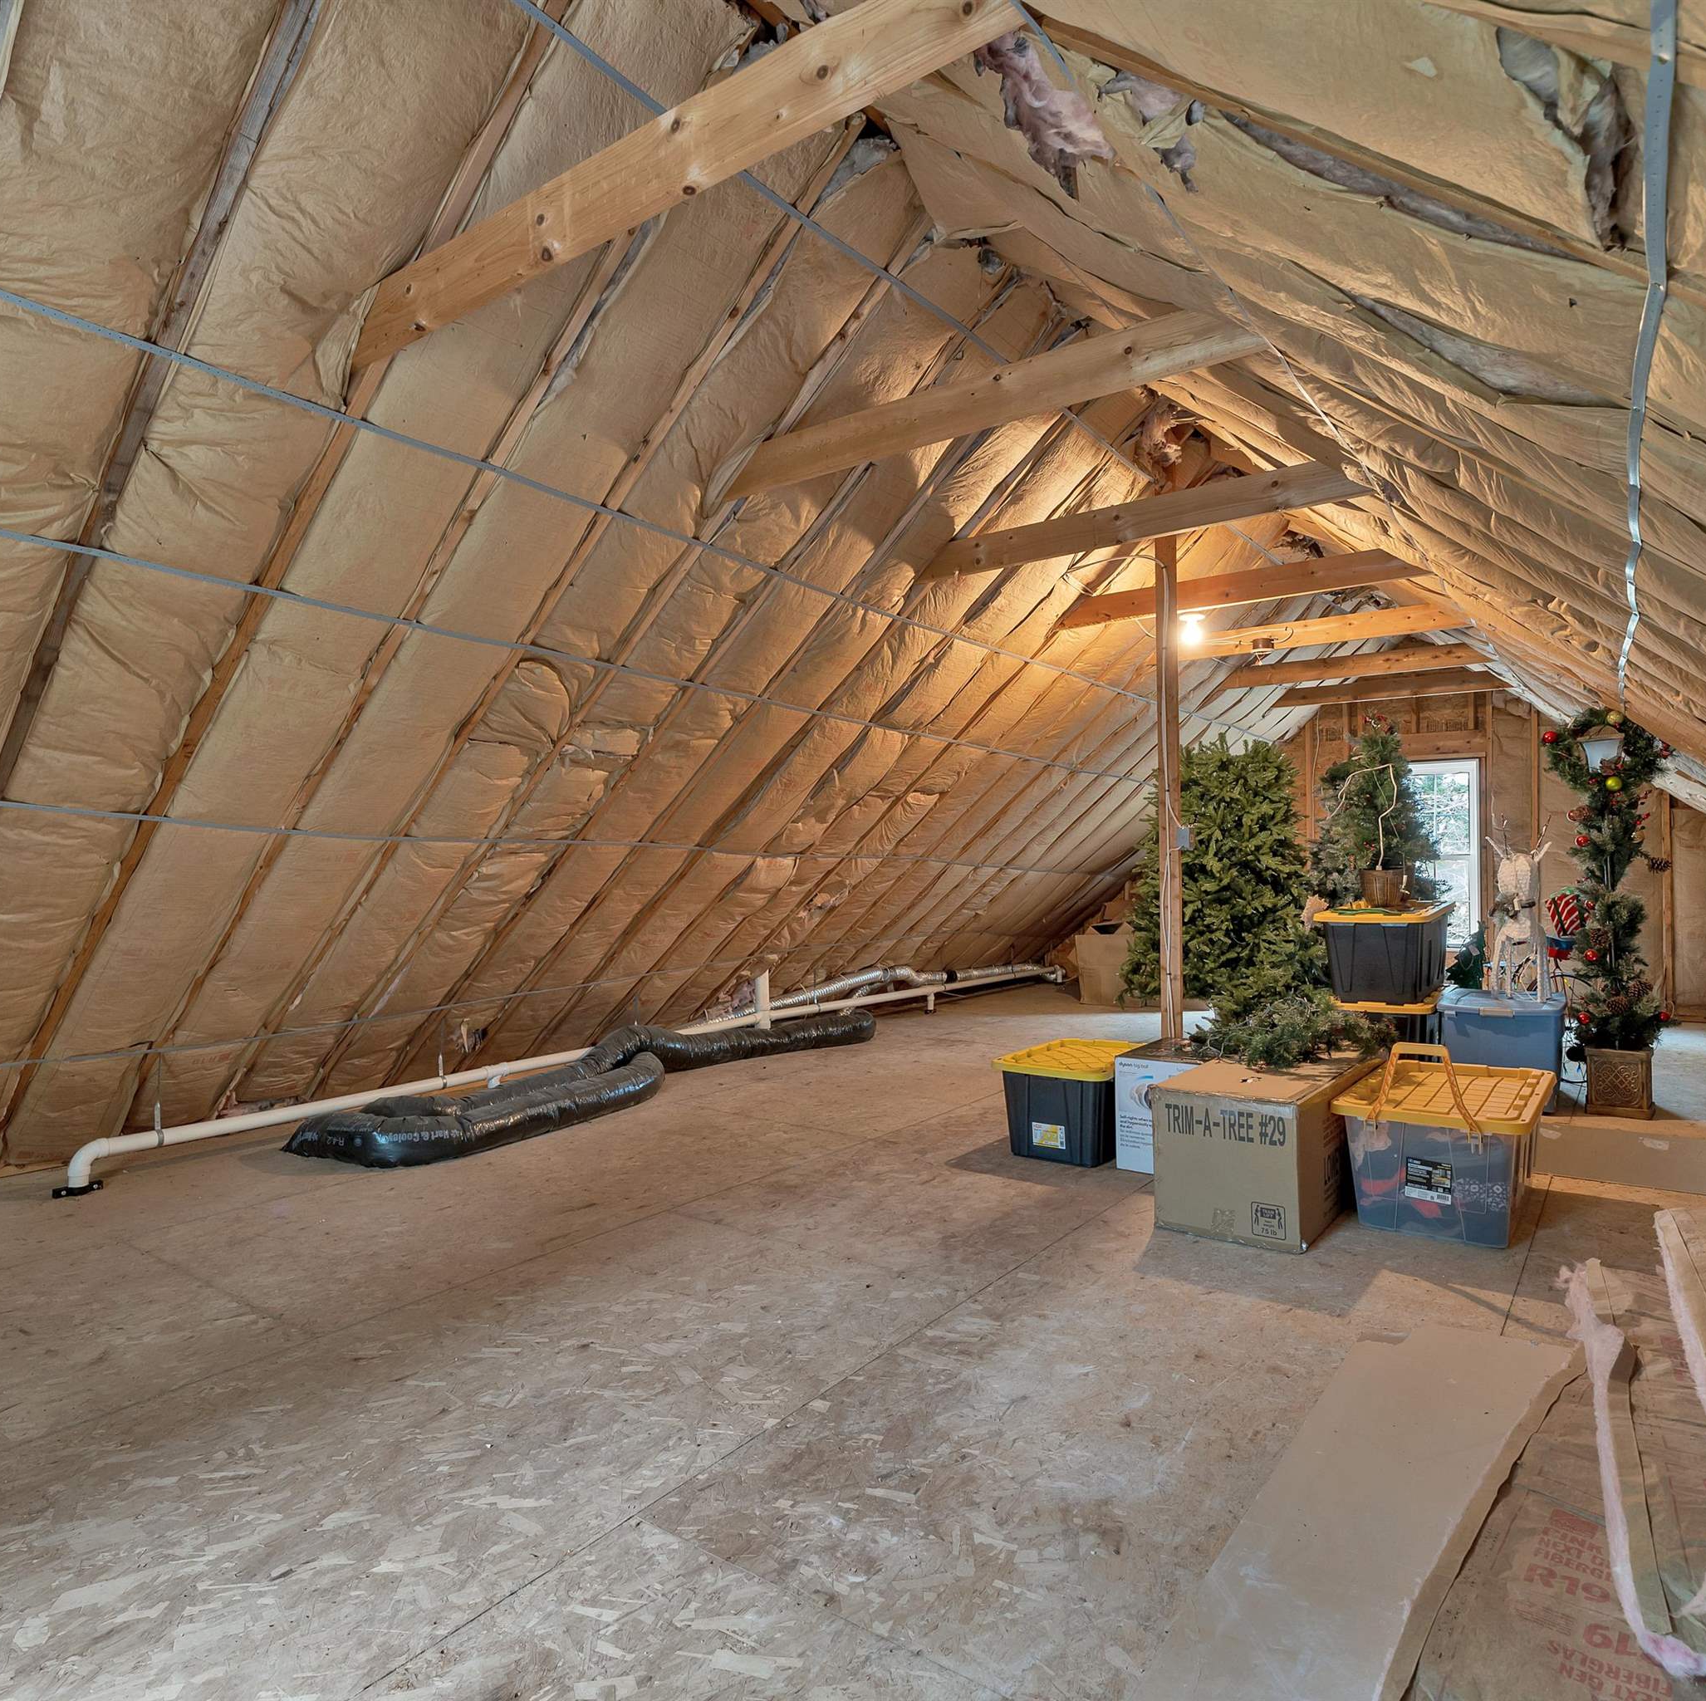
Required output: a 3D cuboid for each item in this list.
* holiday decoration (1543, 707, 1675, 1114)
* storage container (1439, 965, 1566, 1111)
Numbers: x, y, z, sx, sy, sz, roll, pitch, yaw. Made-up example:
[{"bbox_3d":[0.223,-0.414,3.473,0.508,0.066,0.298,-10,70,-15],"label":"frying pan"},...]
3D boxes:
[{"bbox_3d":[3.720,0.283,5.229,0.530,1.970,0.450,-1,-1,36],"label":"holiday decoration"},{"bbox_3d":[3.404,1.025,5.543,0.530,0.500,0.820,-1,-1,36],"label":"storage container"}]

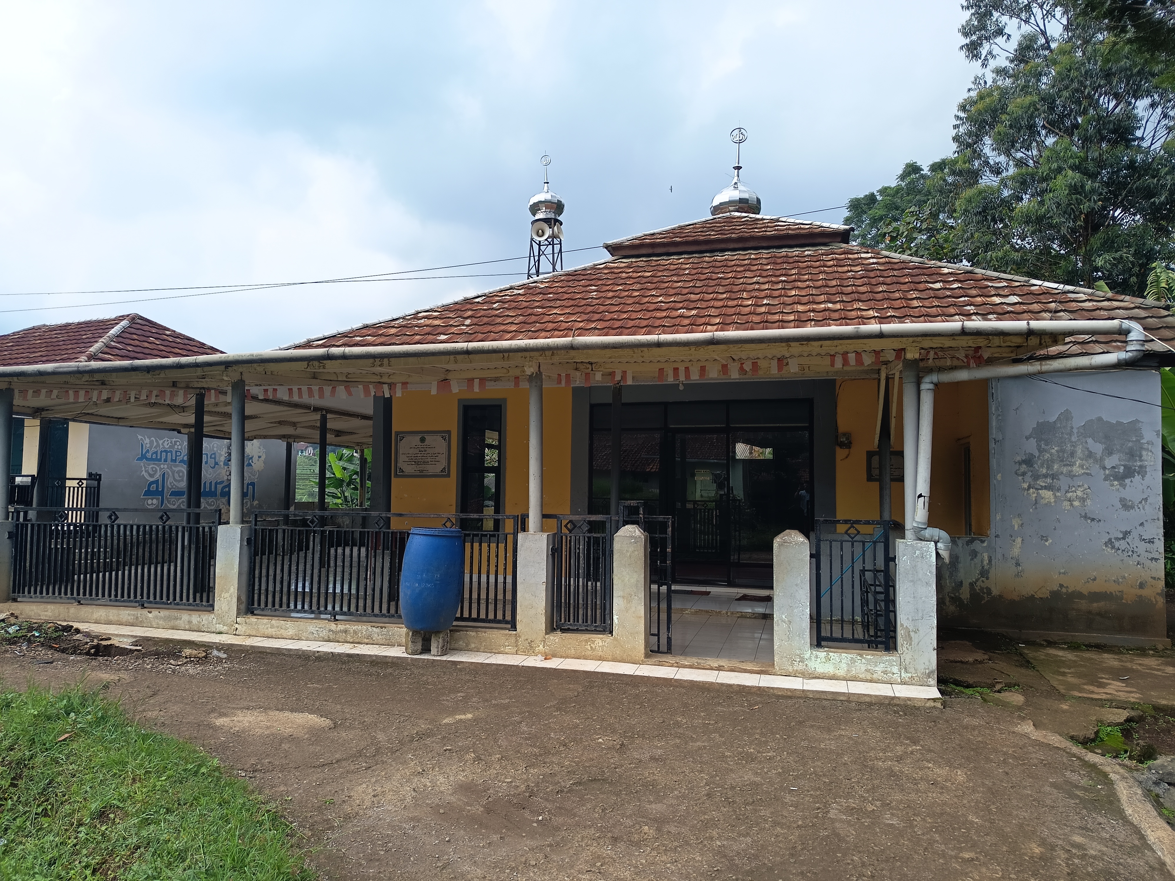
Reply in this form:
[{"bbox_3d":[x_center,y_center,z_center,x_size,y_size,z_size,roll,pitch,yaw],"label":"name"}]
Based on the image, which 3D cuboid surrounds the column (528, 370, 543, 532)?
[{"bbox_3d":[-0.452,0.095,7.130,0.115,1.413,0.115,1,-3,0],"label":"column"}]

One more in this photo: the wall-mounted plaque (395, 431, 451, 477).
[{"bbox_3d":[-2.356,0.200,11.691,0.885,0.661,0.040,0,-3,15],"label":"wall-mounted plaque"}]

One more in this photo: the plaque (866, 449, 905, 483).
[{"bbox_3d":[3.714,0.324,10.085,0.481,0.378,0.040,0,-3,15],"label":"plaque"}]

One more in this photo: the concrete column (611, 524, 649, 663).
[{"bbox_3d":[0.370,1.269,6.847,0.259,1.110,0.260,0,-3,15],"label":"concrete column"}]

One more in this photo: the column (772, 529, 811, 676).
[{"bbox_3d":[1.637,1.284,6.512,0.275,1.133,0.260,0,-3,15],"label":"column"}]

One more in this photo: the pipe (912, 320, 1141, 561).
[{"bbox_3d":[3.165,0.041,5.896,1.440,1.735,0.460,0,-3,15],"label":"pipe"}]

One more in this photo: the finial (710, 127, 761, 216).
[{"bbox_3d":[2.851,-5.144,15.696,0.960,1.786,0.960,0,-3,15],"label":"finial"}]

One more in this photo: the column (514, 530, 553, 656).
[{"bbox_3d":[-0.445,1.317,7.059,0.253,1.016,0.260,0,-3,15],"label":"column"}]

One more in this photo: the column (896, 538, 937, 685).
[{"bbox_3d":[2.529,1.313,6.276,0.259,1.083,0.260,0,-3,15],"label":"column"}]

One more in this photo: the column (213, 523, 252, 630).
[{"bbox_3d":[-3.375,1.326,7.830,0.246,1.000,0.260,0,-3,15],"label":"column"}]

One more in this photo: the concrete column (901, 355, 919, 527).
[{"bbox_3d":[2.524,0.071,6.347,0.115,1.413,0.115,0,-3,15],"label":"concrete column"}]

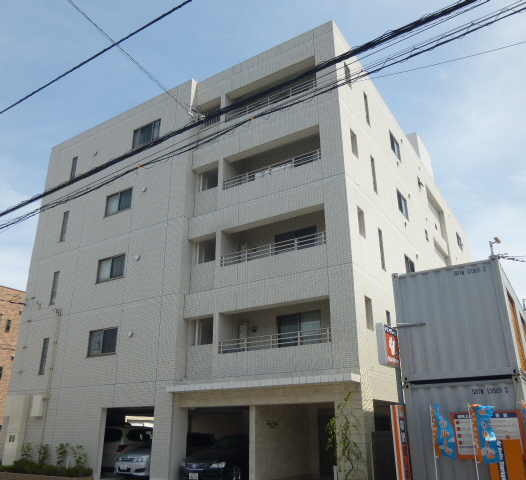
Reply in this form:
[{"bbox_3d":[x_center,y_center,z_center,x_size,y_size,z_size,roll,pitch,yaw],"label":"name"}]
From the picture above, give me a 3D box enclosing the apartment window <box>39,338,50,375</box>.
[{"bbox_3d":[-8.634,4.647,18.360,0.340,1.410,0.150,-14,-25,30],"label":"apartment window"}]

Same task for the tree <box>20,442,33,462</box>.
[{"bbox_3d":[-8.478,7.627,16.550,0.400,0.720,0.400,-14,-25,30],"label":"tree"}]

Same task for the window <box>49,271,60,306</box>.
[{"bbox_3d":[-8.784,2.064,19.619,0.393,1.438,0.150,-13,-25,30],"label":"window"}]

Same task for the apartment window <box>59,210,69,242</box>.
[{"bbox_3d":[-8.808,-0.568,20.648,0.393,1.444,0.150,-13,-25,30],"label":"apartment window"}]

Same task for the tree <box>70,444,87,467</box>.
[{"bbox_3d":[-6.175,7.262,15.496,0.456,0.741,0.456,-13,-25,30],"label":"tree"}]

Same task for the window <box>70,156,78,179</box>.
[{"bbox_3d":[-8.823,-3.217,21.677,0.370,1.421,0.150,-13,-25,30],"label":"window"}]

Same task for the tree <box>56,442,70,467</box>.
[{"bbox_3d":[-6.896,7.432,15.923,0.358,0.814,0.358,-13,-25,30],"label":"tree"}]

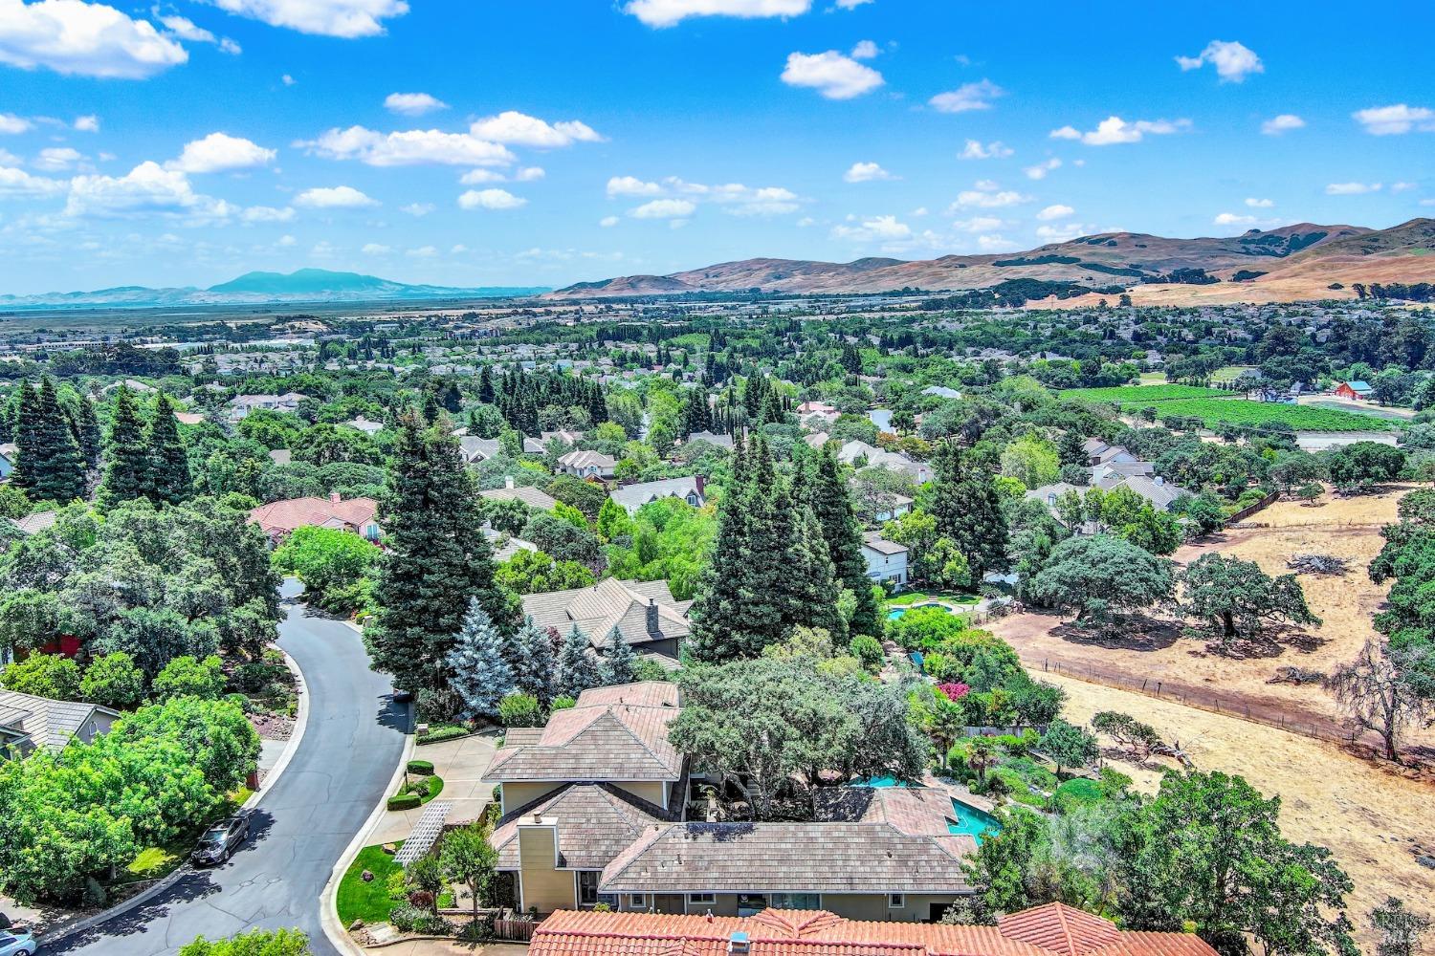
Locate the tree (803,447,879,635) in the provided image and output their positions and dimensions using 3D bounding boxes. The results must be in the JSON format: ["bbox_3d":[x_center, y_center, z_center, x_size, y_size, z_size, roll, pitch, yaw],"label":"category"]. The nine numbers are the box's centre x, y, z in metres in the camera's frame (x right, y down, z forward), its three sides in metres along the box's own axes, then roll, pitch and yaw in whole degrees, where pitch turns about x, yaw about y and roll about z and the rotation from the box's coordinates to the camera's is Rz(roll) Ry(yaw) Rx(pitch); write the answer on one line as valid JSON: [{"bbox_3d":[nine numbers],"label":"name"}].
[{"bbox_3d":[13.147,6.549,123.788,8.280,19.990,8.280,1,9,6],"label":"tree"}]

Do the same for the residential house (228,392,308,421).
[{"bbox_3d":[-163.430,-26.290,420.730,27.000,9.000,14.000,1,10,15],"label":"residential house"}]

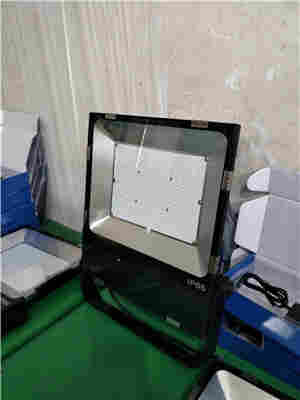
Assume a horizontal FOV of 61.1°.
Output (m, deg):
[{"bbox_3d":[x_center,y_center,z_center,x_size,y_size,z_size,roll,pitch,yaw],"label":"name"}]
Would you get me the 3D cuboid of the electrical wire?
[{"bbox_3d":[0.271,0.214,0.600,0.048,0.025,0.120,-23,35,-31],"label":"electrical wire"}]

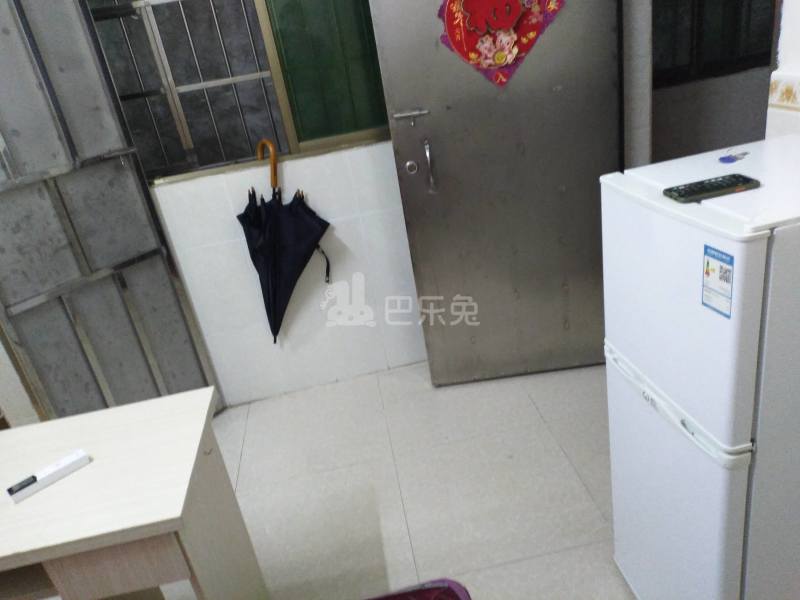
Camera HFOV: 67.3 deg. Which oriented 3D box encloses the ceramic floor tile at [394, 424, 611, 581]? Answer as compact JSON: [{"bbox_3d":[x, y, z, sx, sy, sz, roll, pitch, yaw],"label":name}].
[{"bbox_3d":[0.310,0.653,2.035,0.600,0.010,0.600,-12,24,-4],"label":"ceramic floor tile"}]

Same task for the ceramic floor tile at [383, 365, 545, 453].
[{"bbox_3d":[0.225,0.420,2.581,0.600,0.010,0.600,-12,24,-4],"label":"ceramic floor tile"}]

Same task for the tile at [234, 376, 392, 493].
[{"bbox_3d":[-0.361,0.544,2.544,0.600,0.010,0.600,-12,24,-4],"label":"tile"}]

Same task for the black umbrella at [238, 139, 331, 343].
[{"bbox_3d":[-0.475,-0.190,2.470,0.370,0.880,0.190,1,22,-9],"label":"black umbrella"}]

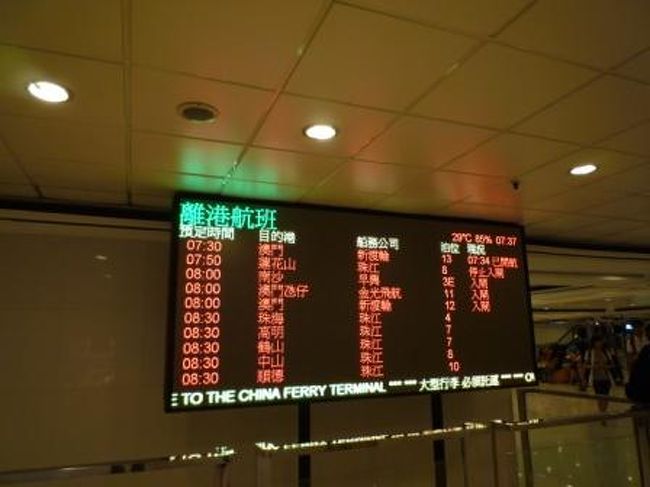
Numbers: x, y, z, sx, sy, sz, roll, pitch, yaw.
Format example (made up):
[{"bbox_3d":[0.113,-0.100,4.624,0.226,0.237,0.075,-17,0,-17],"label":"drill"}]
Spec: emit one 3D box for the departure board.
[{"bbox_3d":[0.389,0.465,3.777,3.123,1.441,0.200,3,-12,-22],"label":"departure board"}]

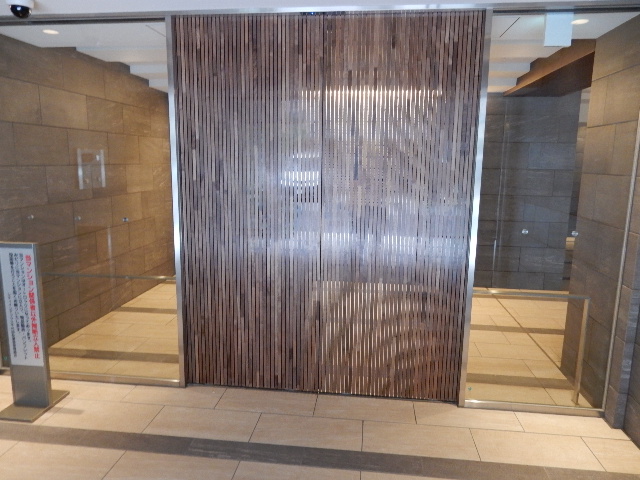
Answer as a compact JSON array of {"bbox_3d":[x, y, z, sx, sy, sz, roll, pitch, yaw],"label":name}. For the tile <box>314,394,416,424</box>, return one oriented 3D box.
[{"bbox_3d":[0.275,1.038,2.825,0.600,0.015,0.265,2,10,6],"label":"tile"}]

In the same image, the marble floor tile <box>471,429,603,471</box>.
[{"bbox_3d":[1.133,1.115,2.457,0.600,0.015,0.291,2,10,6],"label":"marble floor tile"}]

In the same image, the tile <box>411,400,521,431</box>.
[{"bbox_3d":[0.872,1.058,2.753,0.600,0.015,0.250,2,10,6],"label":"tile"}]

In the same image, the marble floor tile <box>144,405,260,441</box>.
[{"bbox_3d":[-0.661,1.058,2.653,0.600,0.015,0.291,2,10,6],"label":"marble floor tile"}]

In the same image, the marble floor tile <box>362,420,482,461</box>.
[{"bbox_3d":[0.535,1.096,2.522,0.600,0.015,0.291,2,10,6],"label":"marble floor tile"}]

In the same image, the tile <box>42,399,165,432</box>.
[{"bbox_3d":[-1.259,1.039,2.718,0.600,0.015,0.291,2,10,6],"label":"tile"}]

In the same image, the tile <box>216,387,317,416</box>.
[{"bbox_3d":[-0.323,1.018,2.891,0.600,0.015,0.265,2,10,6],"label":"tile"}]

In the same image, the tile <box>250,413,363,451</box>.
[{"bbox_3d":[-0.063,1.077,2.587,0.600,0.015,0.291,2,10,6],"label":"tile"}]

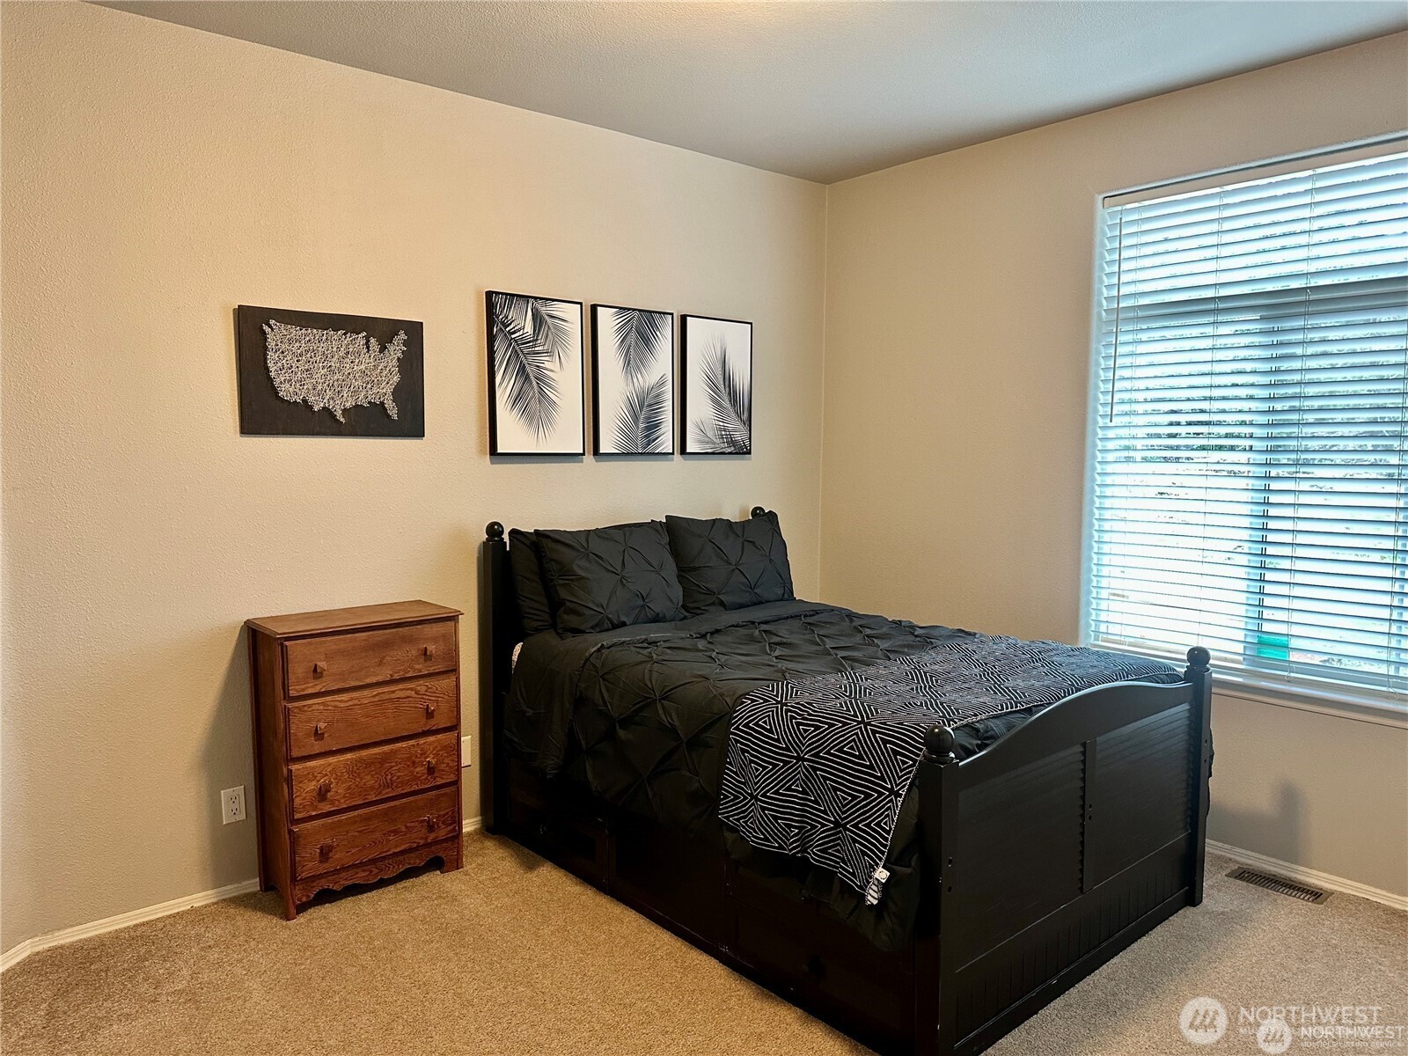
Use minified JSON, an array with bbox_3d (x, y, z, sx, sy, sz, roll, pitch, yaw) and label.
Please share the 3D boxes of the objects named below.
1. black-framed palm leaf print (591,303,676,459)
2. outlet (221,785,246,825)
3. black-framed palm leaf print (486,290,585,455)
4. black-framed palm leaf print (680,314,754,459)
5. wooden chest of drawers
[{"bbox_3d":[-0.292,-0.612,4.114,0.405,0.605,0.030,-4,7,-41],"label":"black-framed palm leaf print"},{"bbox_3d":[-1.534,0.908,3.189,0.070,0.115,0.008,-4,7,-41],"label":"outlet"},{"bbox_3d":[-0.647,-0.589,3.808,0.409,0.606,0.030,-4,7,-41],"label":"black-framed palm leaf print"},{"bbox_3d":[0.062,-0.635,4.418,0.405,0.604,0.030,-4,7,-41],"label":"black-framed palm leaf print"},{"bbox_3d":[-1.147,0.752,3.287,0.614,0.908,0.326,-4,7,-41],"label":"wooden chest of drawers"}]

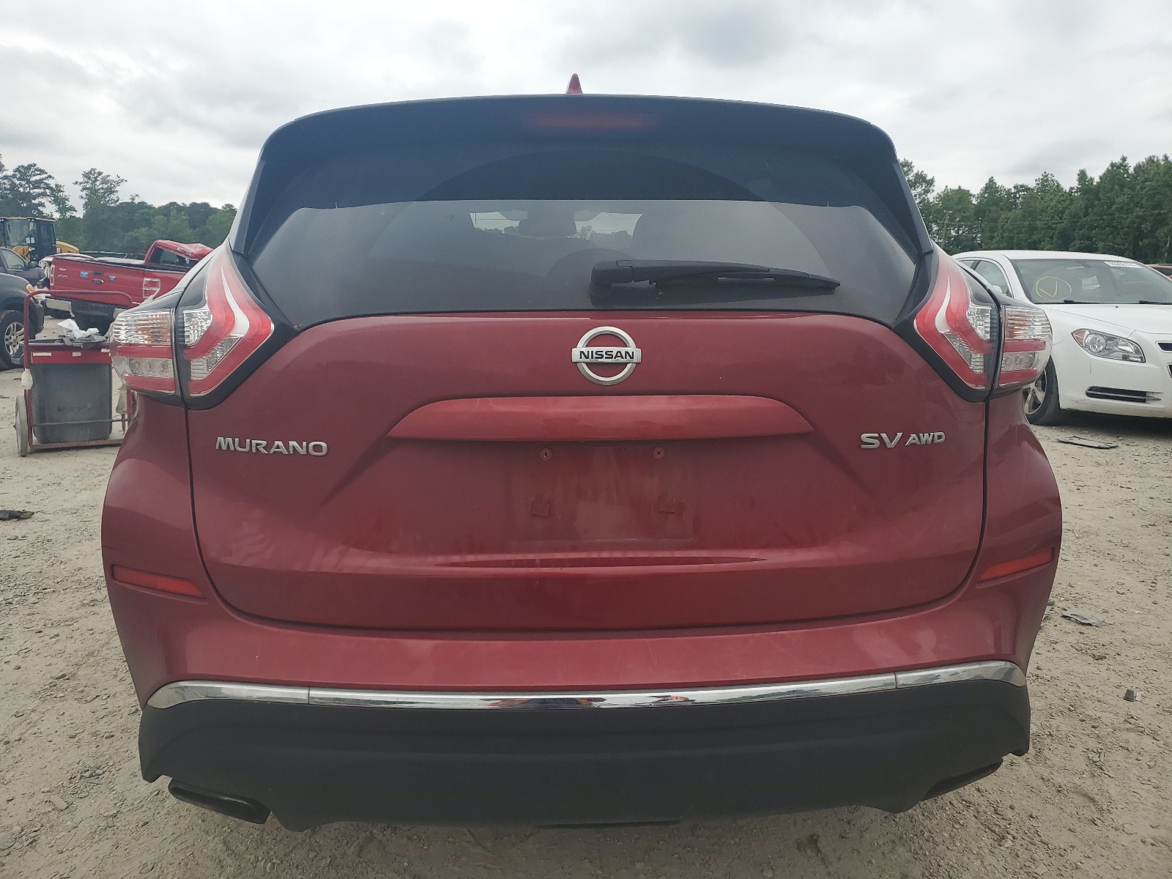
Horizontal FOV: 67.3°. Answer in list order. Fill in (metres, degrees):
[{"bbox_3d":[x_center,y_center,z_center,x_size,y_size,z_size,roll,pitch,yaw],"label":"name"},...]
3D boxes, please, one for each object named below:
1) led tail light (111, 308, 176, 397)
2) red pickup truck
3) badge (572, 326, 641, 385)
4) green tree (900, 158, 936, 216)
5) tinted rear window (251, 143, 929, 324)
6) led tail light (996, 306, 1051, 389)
[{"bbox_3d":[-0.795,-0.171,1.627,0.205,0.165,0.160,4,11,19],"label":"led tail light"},{"bbox_3d":[-7.195,-2.846,16.837,2.020,1.920,5.900,6,10,10],"label":"red pickup truck"},{"bbox_3d":[0.033,-0.132,1.388,0.110,0.096,0.016,-1,-3,-3],"label":"badge"},{"bbox_3d":[33.178,-21.959,89.079,6.500,13.000,6.500,0,11,0],"label":"green tree"},{"bbox_3d":[0.013,-0.372,1.597,1.210,0.130,0.470,-1,55,-3],"label":"tinted rear window"},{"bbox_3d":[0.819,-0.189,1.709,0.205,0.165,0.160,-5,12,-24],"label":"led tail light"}]

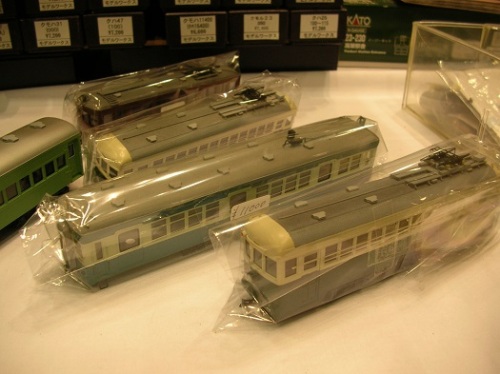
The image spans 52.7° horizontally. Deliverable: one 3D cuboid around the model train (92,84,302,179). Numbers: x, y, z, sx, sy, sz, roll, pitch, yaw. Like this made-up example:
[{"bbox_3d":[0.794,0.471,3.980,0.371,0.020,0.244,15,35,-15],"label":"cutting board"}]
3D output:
[{"bbox_3d":[-0.031,-0.028,0.334,0.035,0.044,0.151,25,35,39],"label":"model train"}]

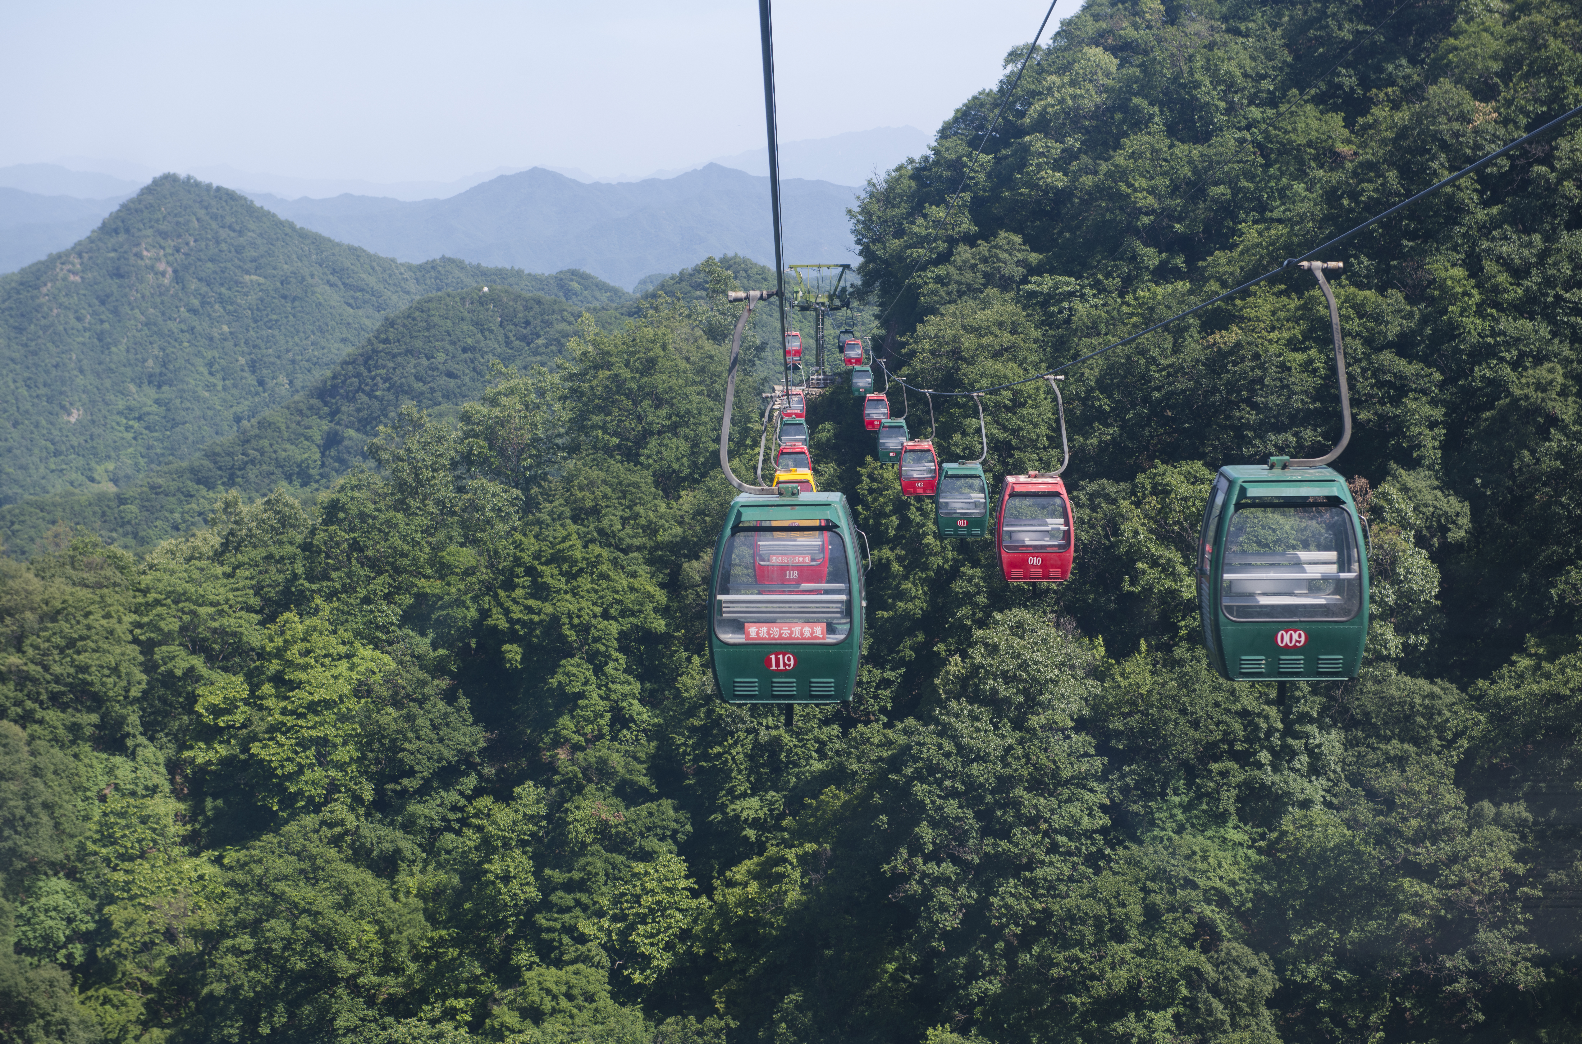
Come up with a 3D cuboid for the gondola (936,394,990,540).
[{"bbox_3d":[4.484,-1.464,80.400,1.380,3.700,1.600,0,5,0],"label":"gondola"}]

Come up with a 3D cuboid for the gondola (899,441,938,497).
[{"bbox_3d":[4.541,-1.901,109.200,1.380,1.880,1.600,0,5,0],"label":"gondola"}]

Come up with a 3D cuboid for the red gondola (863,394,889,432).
[{"bbox_3d":[4.547,-5.854,164.000,1.380,1.850,1.600,0,5,0],"label":"red gondola"}]

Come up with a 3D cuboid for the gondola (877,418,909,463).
[{"bbox_3d":[4.535,-3.613,136.800,1.380,1.850,1.600,0,5,0],"label":"gondola"}]

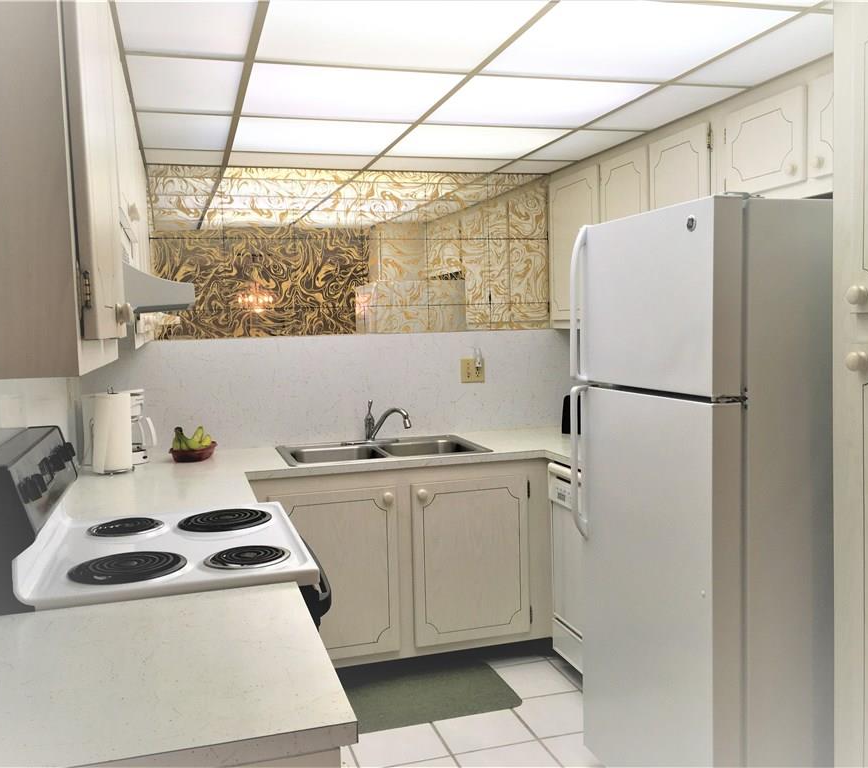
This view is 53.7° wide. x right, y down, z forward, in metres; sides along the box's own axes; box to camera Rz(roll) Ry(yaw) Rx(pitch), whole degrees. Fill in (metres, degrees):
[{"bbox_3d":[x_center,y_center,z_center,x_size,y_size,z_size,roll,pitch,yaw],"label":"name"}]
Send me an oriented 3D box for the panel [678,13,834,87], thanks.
[{"bbox_3d":[0.923,-0.909,2.330,0.271,0.025,0.572,-3,4,-16],"label":"panel"}]

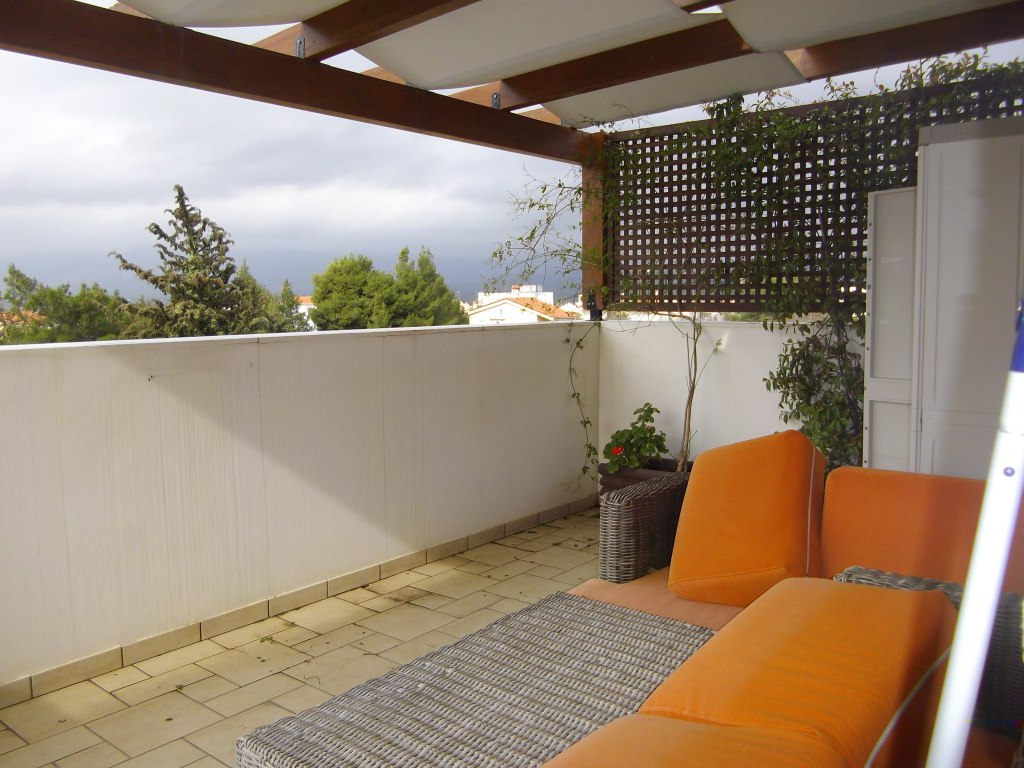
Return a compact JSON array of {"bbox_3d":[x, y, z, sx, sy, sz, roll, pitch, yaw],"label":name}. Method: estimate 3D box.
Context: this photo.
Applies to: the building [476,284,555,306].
[{"bbox_3d":[0.899,-7.678,99.728,9.200,9.280,9.000,0,6,6],"label":"building"}]

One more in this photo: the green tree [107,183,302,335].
[{"bbox_3d":[-8.689,-0.187,22.204,5.300,10.650,5.300,-3,6,-23],"label":"green tree"}]

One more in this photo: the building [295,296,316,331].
[{"bbox_3d":[-19.457,-4.063,74.068,9.000,7.980,8.000,-3,6,-20],"label":"building"}]

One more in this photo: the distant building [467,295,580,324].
[{"bbox_3d":[0.889,-4.132,73.154,8.400,7.710,10.000,1,6,15],"label":"distant building"}]

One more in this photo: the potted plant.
[{"bbox_3d":[0.898,0.522,4.970,0.550,0.810,0.500,4,8,41],"label":"potted plant"}]

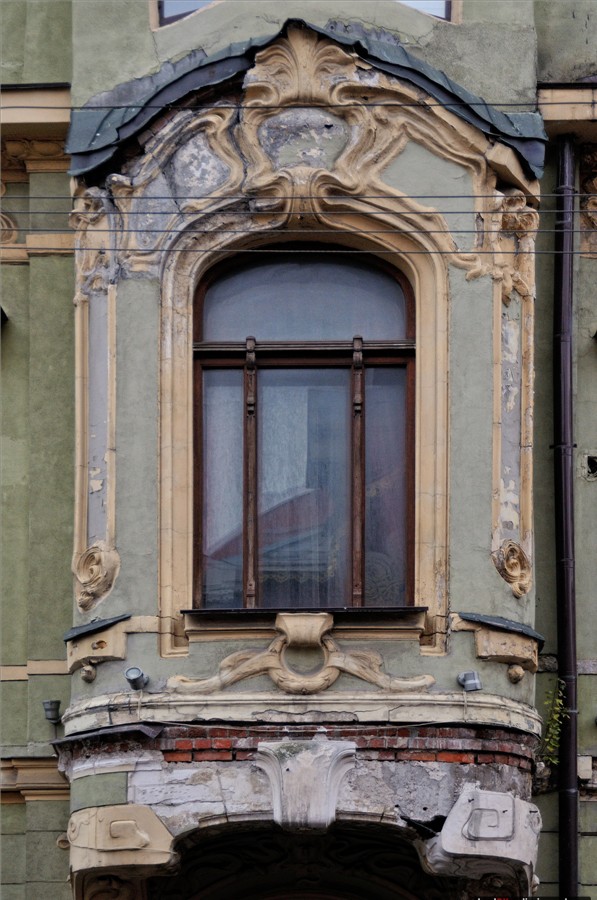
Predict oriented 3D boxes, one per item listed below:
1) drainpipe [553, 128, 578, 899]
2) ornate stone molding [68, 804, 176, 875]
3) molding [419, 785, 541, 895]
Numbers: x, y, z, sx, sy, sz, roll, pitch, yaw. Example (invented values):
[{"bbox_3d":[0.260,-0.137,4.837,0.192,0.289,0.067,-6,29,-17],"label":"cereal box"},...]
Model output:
[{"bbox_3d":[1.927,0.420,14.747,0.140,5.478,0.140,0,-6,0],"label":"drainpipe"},{"bbox_3d":[-1.171,2.595,13.664,0.650,0.413,0.450,-2,-7,18],"label":"ornate stone molding"},{"bbox_3d":[1.201,2.586,13.645,0.720,0.670,0.500,2,-7,-18],"label":"molding"}]

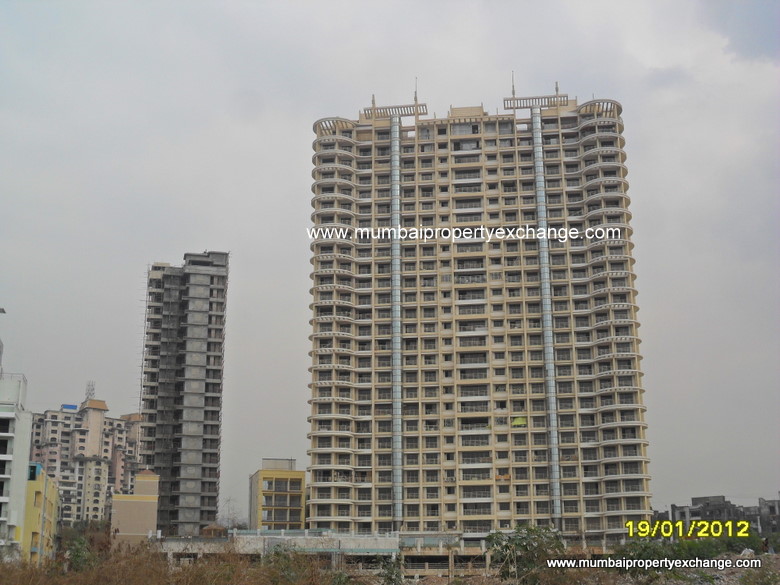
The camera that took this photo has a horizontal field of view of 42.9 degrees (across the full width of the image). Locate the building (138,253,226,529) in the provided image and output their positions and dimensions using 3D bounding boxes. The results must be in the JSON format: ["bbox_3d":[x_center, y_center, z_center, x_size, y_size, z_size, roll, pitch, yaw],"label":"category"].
[{"bbox_3d":[-45.270,25.520,214.490,17.000,65.950,18.000,4,-16,-13],"label":"building"}]

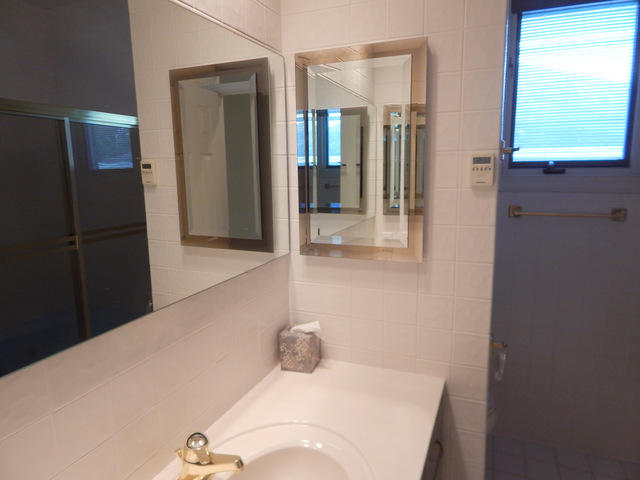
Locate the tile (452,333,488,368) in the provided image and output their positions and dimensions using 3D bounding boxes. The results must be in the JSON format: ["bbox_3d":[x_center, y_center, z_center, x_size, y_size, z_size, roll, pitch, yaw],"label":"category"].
[{"bbox_3d":[0.466,0.338,1.255,0.105,0.108,0.008,3,10,22],"label":"tile"}]

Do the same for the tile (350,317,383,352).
[{"bbox_3d":[0.162,0.323,1.378,0.108,0.108,0.008,3,10,22],"label":"tile"}]

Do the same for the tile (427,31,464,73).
[{"bbox_3d":[0.348,-0.526,1.148,0.107,0.106,0.010,3,10,23],"label":"tile"}]

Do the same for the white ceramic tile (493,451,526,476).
[{"bbox_3d":[0.970,1.151,2.080,0.149,0.010,0.149,3,10,22],"label":"white ceramic tile"}]

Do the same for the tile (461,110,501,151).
[{"bbox_3d":[0.455,-0.311,1.150,0.105,0.108,0.008,3,10,22],"label":"tile"}]

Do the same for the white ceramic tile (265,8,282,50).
[{"bbox_3d":[-0.147,-0.654,1.276,0.008,0.108,0.108,3,10,22],"label":"white ceramic tile"}]

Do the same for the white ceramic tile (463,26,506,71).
[{"bbox_3d":[0.444,-0.521,1.108,0.100,0.106,0.010,3,10,23],"label":"white ceramic tile"}]

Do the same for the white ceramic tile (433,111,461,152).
[{"bbox_3d":[0.356,-0.314,1.192,0.108,0.108,0.010,3,10,22],"label":"white ceramic tile"}]

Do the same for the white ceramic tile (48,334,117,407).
[{"bbox_3d":[-0.421,0.219,0.705,0.010,0.106,0.107,3,10,23],"label":"white ceramic tile"}]

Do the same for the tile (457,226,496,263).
[{"bbox_3d":[0.461,0.015,1.203,0.105,0.108,0.010,3,10,22],"label":"tile"}]

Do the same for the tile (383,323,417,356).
[{"bbox_3d":[0.264,0.328,1.336,0.108,0.108,0.008,3,10,22],"label":"tile"}]

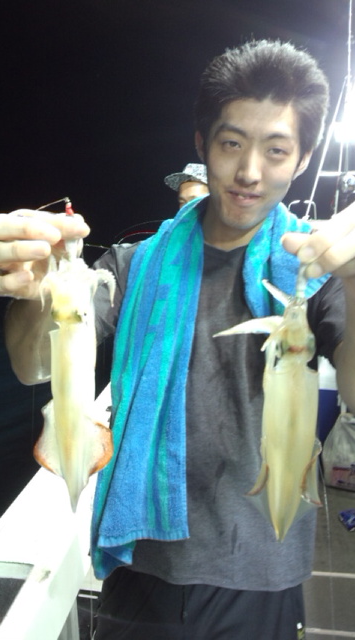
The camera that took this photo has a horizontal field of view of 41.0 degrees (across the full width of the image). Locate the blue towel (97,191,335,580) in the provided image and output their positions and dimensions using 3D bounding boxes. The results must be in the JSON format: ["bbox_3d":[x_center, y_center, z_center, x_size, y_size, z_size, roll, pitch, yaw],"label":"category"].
[{"bbox_3d":[0.050,0.105,0.810,0.380,0.610,0.210,1,9,5],"label":"blue towel"}]

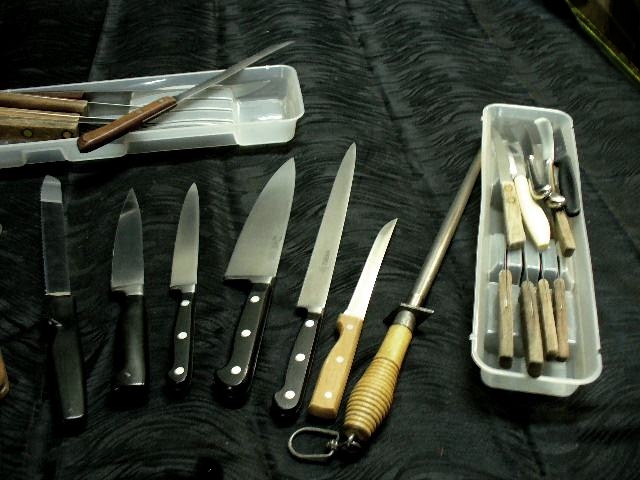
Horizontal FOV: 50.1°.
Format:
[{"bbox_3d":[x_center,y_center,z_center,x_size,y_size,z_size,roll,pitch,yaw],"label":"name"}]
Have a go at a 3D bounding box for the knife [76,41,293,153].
[{"bbox_3d":[-0.139,-0.172,0.778,0.298,0.015,0.022,-35,57,-30],"label":"knife"}]

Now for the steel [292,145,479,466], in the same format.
[{"bbox_3d":[0.090,0.028,0.645,0.067,0.035,0.412,18,49,16],"label":"steel"}]

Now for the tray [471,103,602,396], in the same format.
[{"bbox_3d":[0.201,-0.005,0.663,0.101,0.045,0.355,8,48,7],"label":"tray"}]

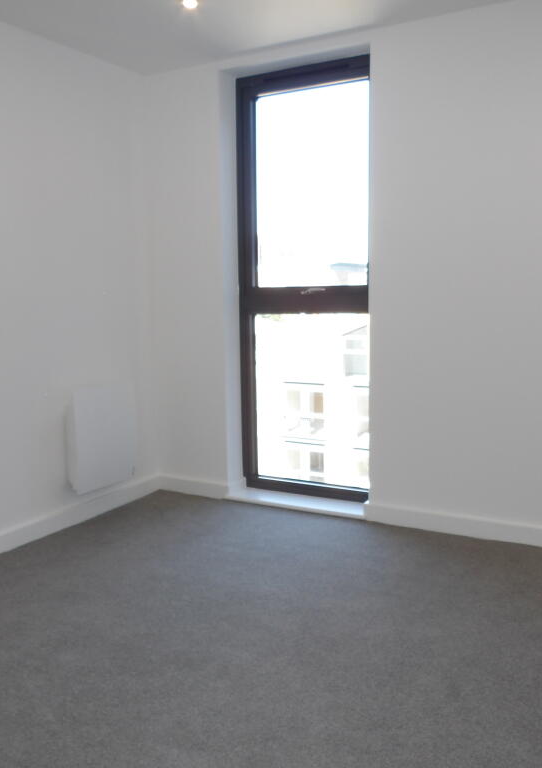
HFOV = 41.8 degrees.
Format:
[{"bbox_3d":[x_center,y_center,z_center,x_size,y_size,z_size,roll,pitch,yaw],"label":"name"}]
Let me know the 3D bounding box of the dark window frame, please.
[{"bbox_3d":[0.208,-0.512,3.878,0.857,2.300,0.075,3,9,29],"label":"dark window frame"}]

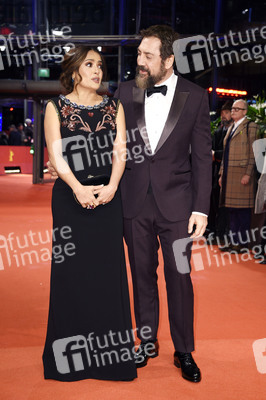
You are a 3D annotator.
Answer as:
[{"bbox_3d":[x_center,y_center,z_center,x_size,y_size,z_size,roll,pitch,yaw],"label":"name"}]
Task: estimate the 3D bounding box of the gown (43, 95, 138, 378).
[{"bbox_3d":[-0.227,0.171,3.634,0.490,1.435,0.390,-1,4,-8],"label":"gown"}]

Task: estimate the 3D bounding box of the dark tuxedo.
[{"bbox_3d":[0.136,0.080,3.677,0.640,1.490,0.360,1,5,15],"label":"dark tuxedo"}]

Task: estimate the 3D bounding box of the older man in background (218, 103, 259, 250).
[{"bbox_3d":[1.218,-0.317,7.949,0.380,1.740,0.540,-3,6,-38],"label":"older man in background"}]

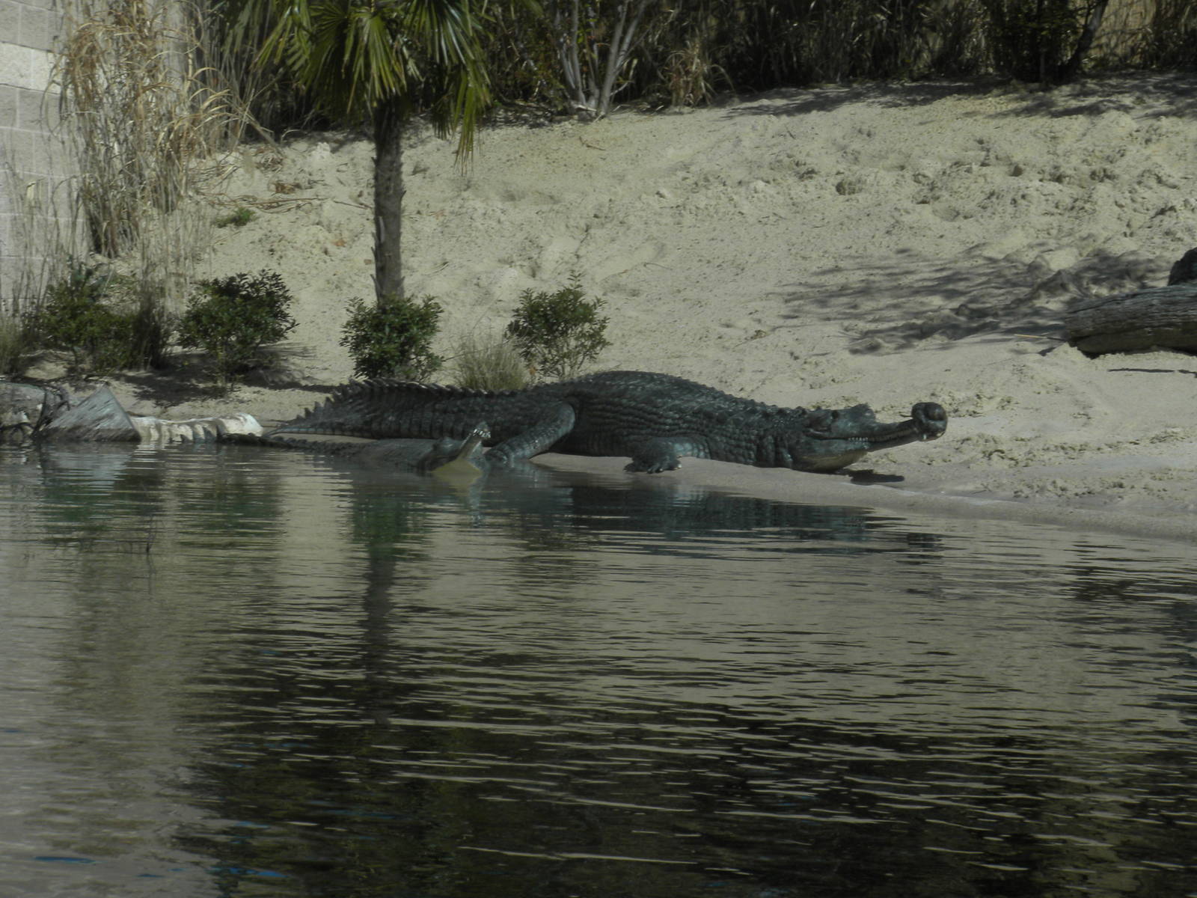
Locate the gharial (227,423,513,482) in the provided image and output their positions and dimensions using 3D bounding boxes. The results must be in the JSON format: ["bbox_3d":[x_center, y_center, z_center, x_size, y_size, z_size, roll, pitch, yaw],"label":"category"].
[{"bbox_3d":[-0.860,0.001,13.807,0.450,0.280,2.600,0,2,-28],"label":"gharial"}]

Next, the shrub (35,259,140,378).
[{"bbox_3d":[-2.362,-0.605,19.000,0.479,0.548,0.480,1,2,-7],"label":"shrub"}]

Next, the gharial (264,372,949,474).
[{"bbox_3d":[-0.077,-0.116,14.103,0.750,0.340,3.600,0,2,-43],"label":"gharial"}]

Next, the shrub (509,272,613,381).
[{"bbox_3d":[-0.178,-0.522,18.000,0.458,0.491,0.440,1,2,-1],"label":"shrub"}]

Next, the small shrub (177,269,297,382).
[{"bbox_3d":[-1.660,-0.552,18.900,0.550,0.541,0.520,1,2,-5],"label":"small shrub"}]

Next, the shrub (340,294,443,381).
[{"bbox_3d":[-0.876,-0.465,17.400,0.435,0.380,0.420,1,2,-3],"label":"shrub"}]

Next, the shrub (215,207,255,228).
[{"bbox_3d":[-1.883,-1.198,21.300,0.208,0.116,0.190,1,2,-5],"label":"shrub"}]

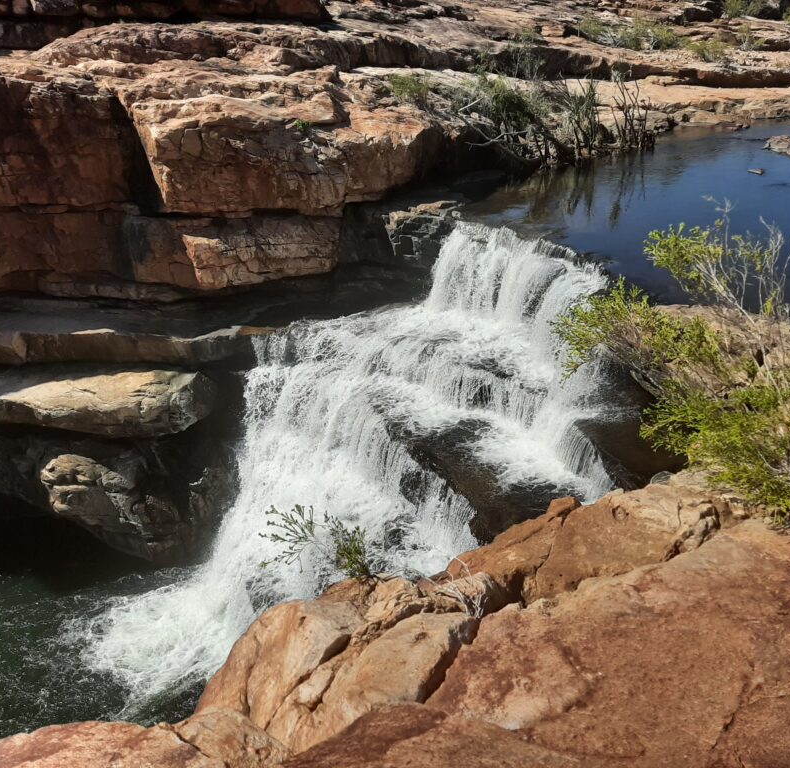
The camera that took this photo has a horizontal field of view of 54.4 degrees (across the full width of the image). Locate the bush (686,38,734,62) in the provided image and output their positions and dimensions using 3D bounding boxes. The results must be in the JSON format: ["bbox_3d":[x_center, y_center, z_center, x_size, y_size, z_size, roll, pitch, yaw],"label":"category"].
[{"bbox_3d":[19.877,-20.987,48.500,2.600,1.150,2.100,5,25,21],"label":"bush"}]

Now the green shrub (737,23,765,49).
[{"bbox_3d":[25.180,-24.695,54.500,1.800,1.600,1.600,6,26,23],"label":"green shrub"}]

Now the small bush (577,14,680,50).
[{"bbox_3d":[14.801,-22.371,49.000,5.900,1.750,3.000,2,24,16],"label":"small bush"}]

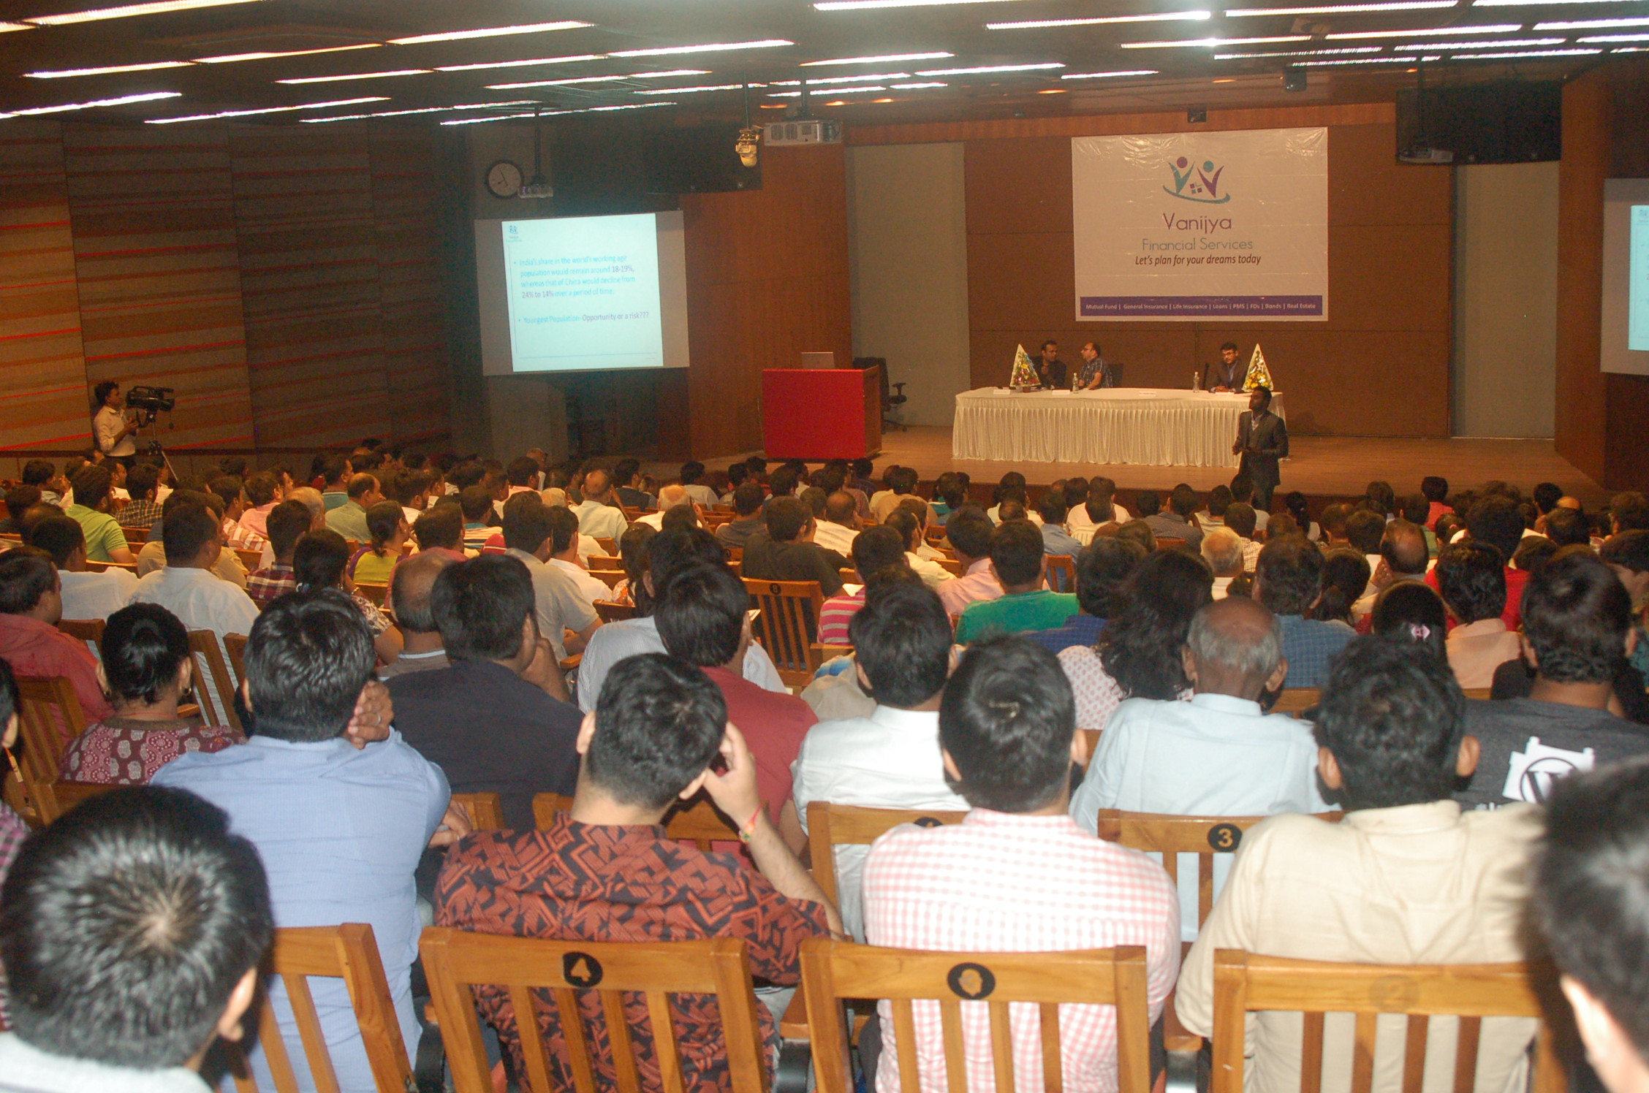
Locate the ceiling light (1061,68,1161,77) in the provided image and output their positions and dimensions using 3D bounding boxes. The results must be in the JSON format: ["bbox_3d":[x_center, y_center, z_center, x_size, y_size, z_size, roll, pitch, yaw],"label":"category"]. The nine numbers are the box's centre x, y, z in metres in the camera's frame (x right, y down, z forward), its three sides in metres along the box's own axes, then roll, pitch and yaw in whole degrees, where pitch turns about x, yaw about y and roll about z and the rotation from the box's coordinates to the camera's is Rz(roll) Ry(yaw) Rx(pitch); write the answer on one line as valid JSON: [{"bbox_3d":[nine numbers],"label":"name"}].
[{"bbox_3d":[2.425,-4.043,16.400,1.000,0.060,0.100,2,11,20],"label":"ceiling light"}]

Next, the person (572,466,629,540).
[{"bbox_3d":[-1.348,0.092,12.504,0.480,1.250,0.780,1,12,19],"label":"person"}]

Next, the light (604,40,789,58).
[{"bbox_3d":[-0.737,-2.982,11.500,1.220,0.080,0.300,1,12,19],"label":"light"}]

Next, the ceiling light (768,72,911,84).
[{"bbox_3d":[0.133,-3.872,15.900,1.220,0.080,0.300,1,11,18],"label":"ceiling light"}]

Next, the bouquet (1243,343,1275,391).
[{"bbox_3d":[4.756,-1.950,21.001,0.340,0.520,0.220,2,11,20],"label":"bouquet"}]

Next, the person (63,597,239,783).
[{"bbox_3d":[-1.426,0.680,4.461,0.460,1.220,0.760,-2,11,4],"label":"person"}]

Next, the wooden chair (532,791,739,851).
[{"bbox_3d":[-0.250,0.852,3.717,0.480,0.930,0.550,0,11,10],"label":"wooden chair"}]

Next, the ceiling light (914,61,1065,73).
[{"bbox_3d":[1.276,-3.683,14.800,1.220,0.060,0.100,3,12,23],"label":"ceiling light"}]

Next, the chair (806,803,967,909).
[{"bbox_3d":[0.266,0.869,3.864,0.500,0.900,0.580,0,11,12],"label":"chair"}]

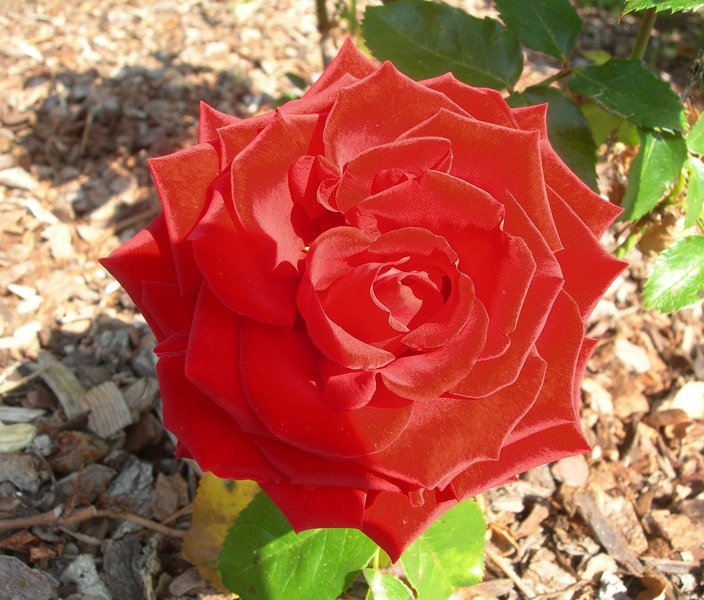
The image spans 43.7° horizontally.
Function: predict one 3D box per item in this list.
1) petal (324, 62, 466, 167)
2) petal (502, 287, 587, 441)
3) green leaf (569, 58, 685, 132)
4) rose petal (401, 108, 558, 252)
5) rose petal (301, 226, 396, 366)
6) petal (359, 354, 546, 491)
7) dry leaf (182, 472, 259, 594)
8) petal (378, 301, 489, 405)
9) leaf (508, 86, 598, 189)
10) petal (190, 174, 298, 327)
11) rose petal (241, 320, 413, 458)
[{"bbox_3d":[0.011,-0.049,0.233,0.039,0.030,0.017,0,14,0],"label":"petal"},{"bbox_3d":[0.051,0.018,0.236,0.023,0.041,0.016,6,2,-9],"label":"petal"},{"bbox_3d":[0.122,-0.091,0.390,0.055,0.009,0.030,24,51,13],"label":"green leaf"},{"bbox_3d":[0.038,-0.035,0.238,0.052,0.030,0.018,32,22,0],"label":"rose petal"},{"bbox_3d":[-0.001,-0.001,0.214,0.026,0.036,0.022,6,-1,-9],"label":"rose petal"},{"bbox_3d":[0.026,0.032,0.226,0.046,0.032,0.016,-11,16,-6],"label":"petal"},{"bbox_3d":[-0.043,0.086,0.325,0.036,0.012,0.048,6,61,10],"label":"dry leaf"},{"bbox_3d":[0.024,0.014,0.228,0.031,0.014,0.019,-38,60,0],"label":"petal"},{"bbox_3d":[0.074,-0.057,0.325,0.038,0.012,0.046,-27,72,-10],"label":"leaf"},{"bbox_3d":[-0.027,-0.013,0.226,0.024,0.038,0.017,-17,1,16],"label":"petal"},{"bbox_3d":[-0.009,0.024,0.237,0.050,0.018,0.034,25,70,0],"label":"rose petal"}]

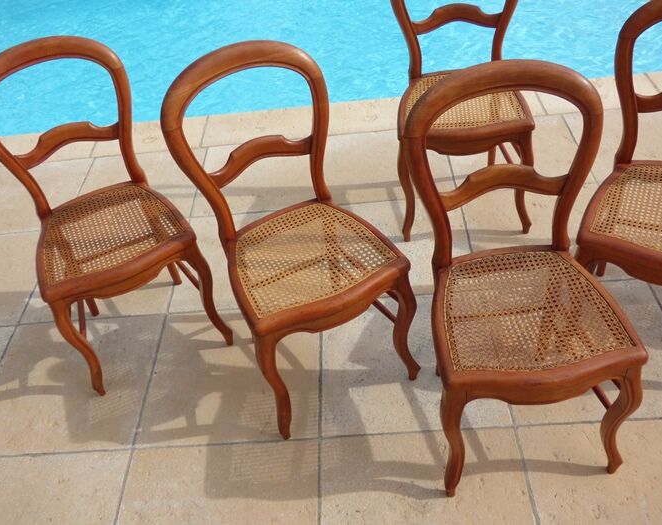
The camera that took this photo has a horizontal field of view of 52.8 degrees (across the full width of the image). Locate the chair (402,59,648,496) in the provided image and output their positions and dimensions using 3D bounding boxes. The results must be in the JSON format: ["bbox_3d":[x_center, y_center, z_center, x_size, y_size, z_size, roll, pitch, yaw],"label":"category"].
[{"bbox_3d":[0.423,0.066,1.497,0.441,0.885,0.485,-8,42,0],"label":"chair"}]

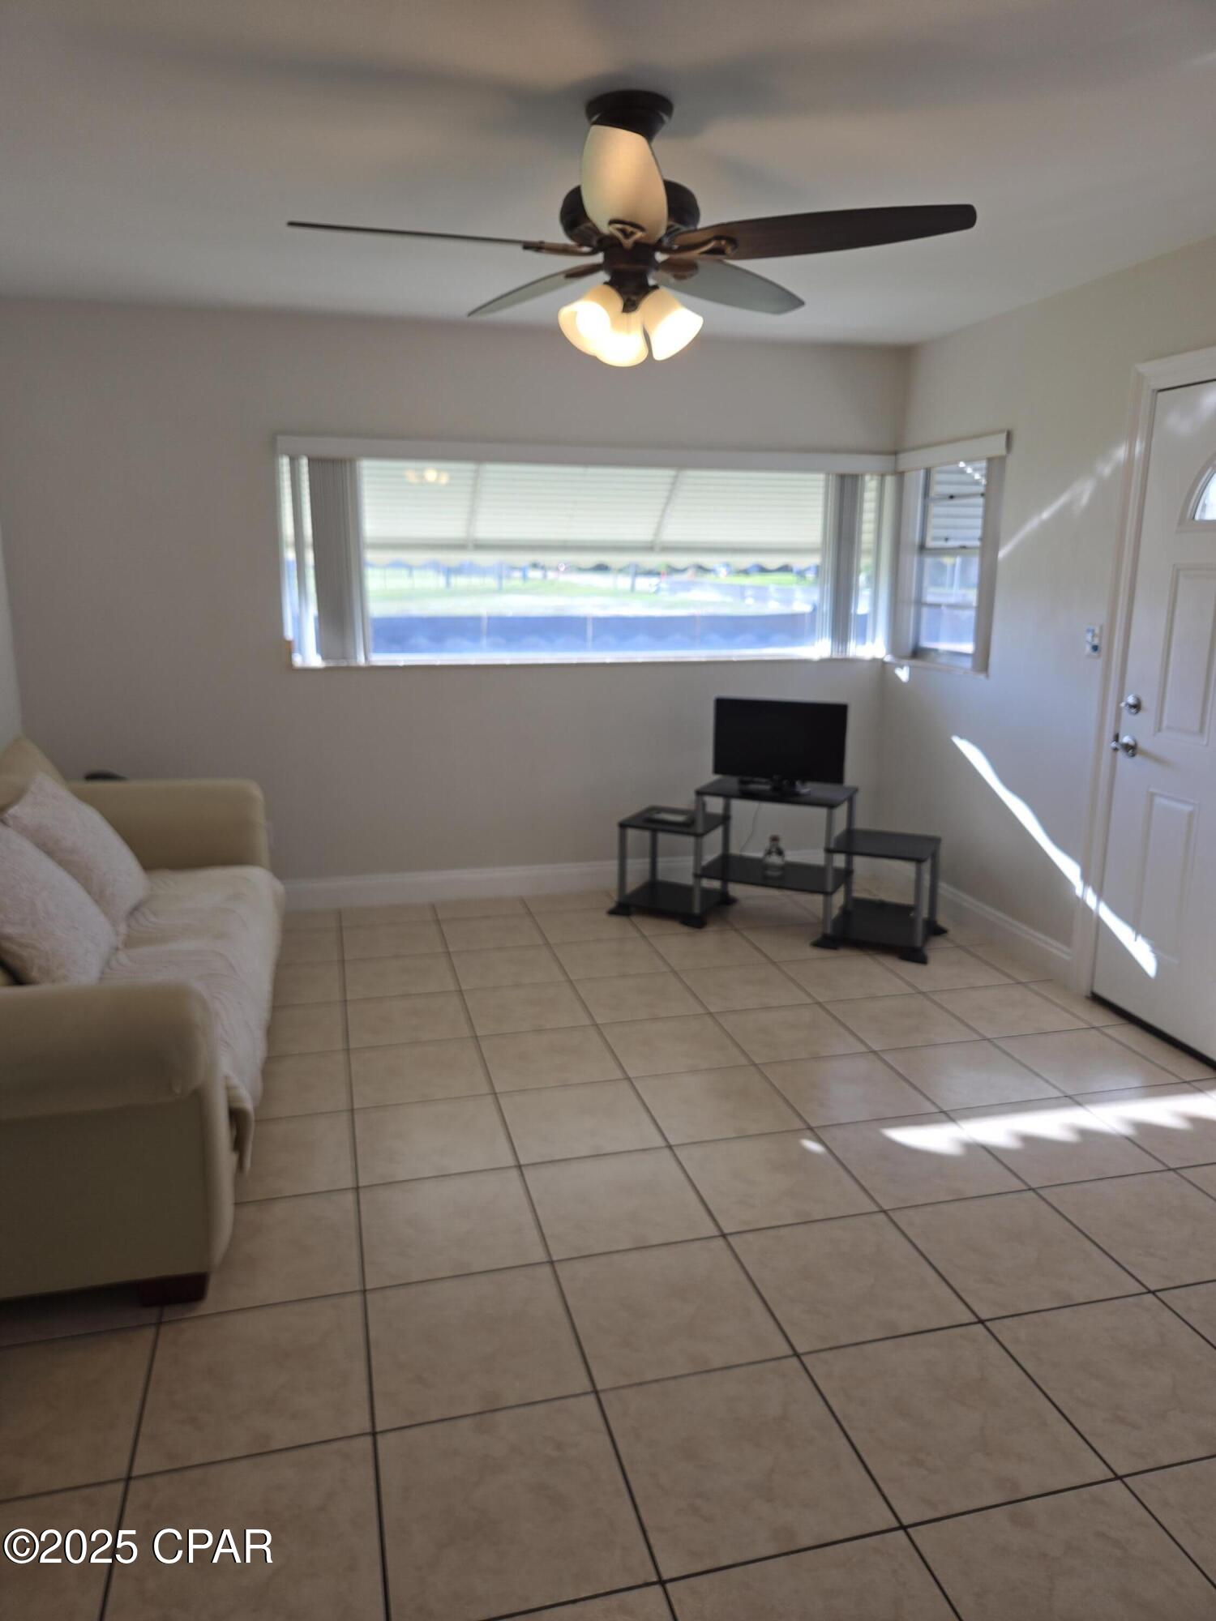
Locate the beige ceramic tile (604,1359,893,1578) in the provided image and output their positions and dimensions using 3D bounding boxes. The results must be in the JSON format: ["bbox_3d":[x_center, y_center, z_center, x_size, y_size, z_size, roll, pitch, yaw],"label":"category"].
[{"bbox_3d":[0.224,1.112,1.846,0.396,0.010,0.396,-3,13,-14],"label":"beige ceramic tile"}]

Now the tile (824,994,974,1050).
[{"bbox_3d":[0.986,0.715,3.639,0.397,0.012,0.397,-3,13,-14],"label":"tile"}]

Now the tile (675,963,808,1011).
[{"bbox_3d":[0.498,0.646,3.902,0.390,0.010,0.390,-3,13,-14],"label":"tile"}]

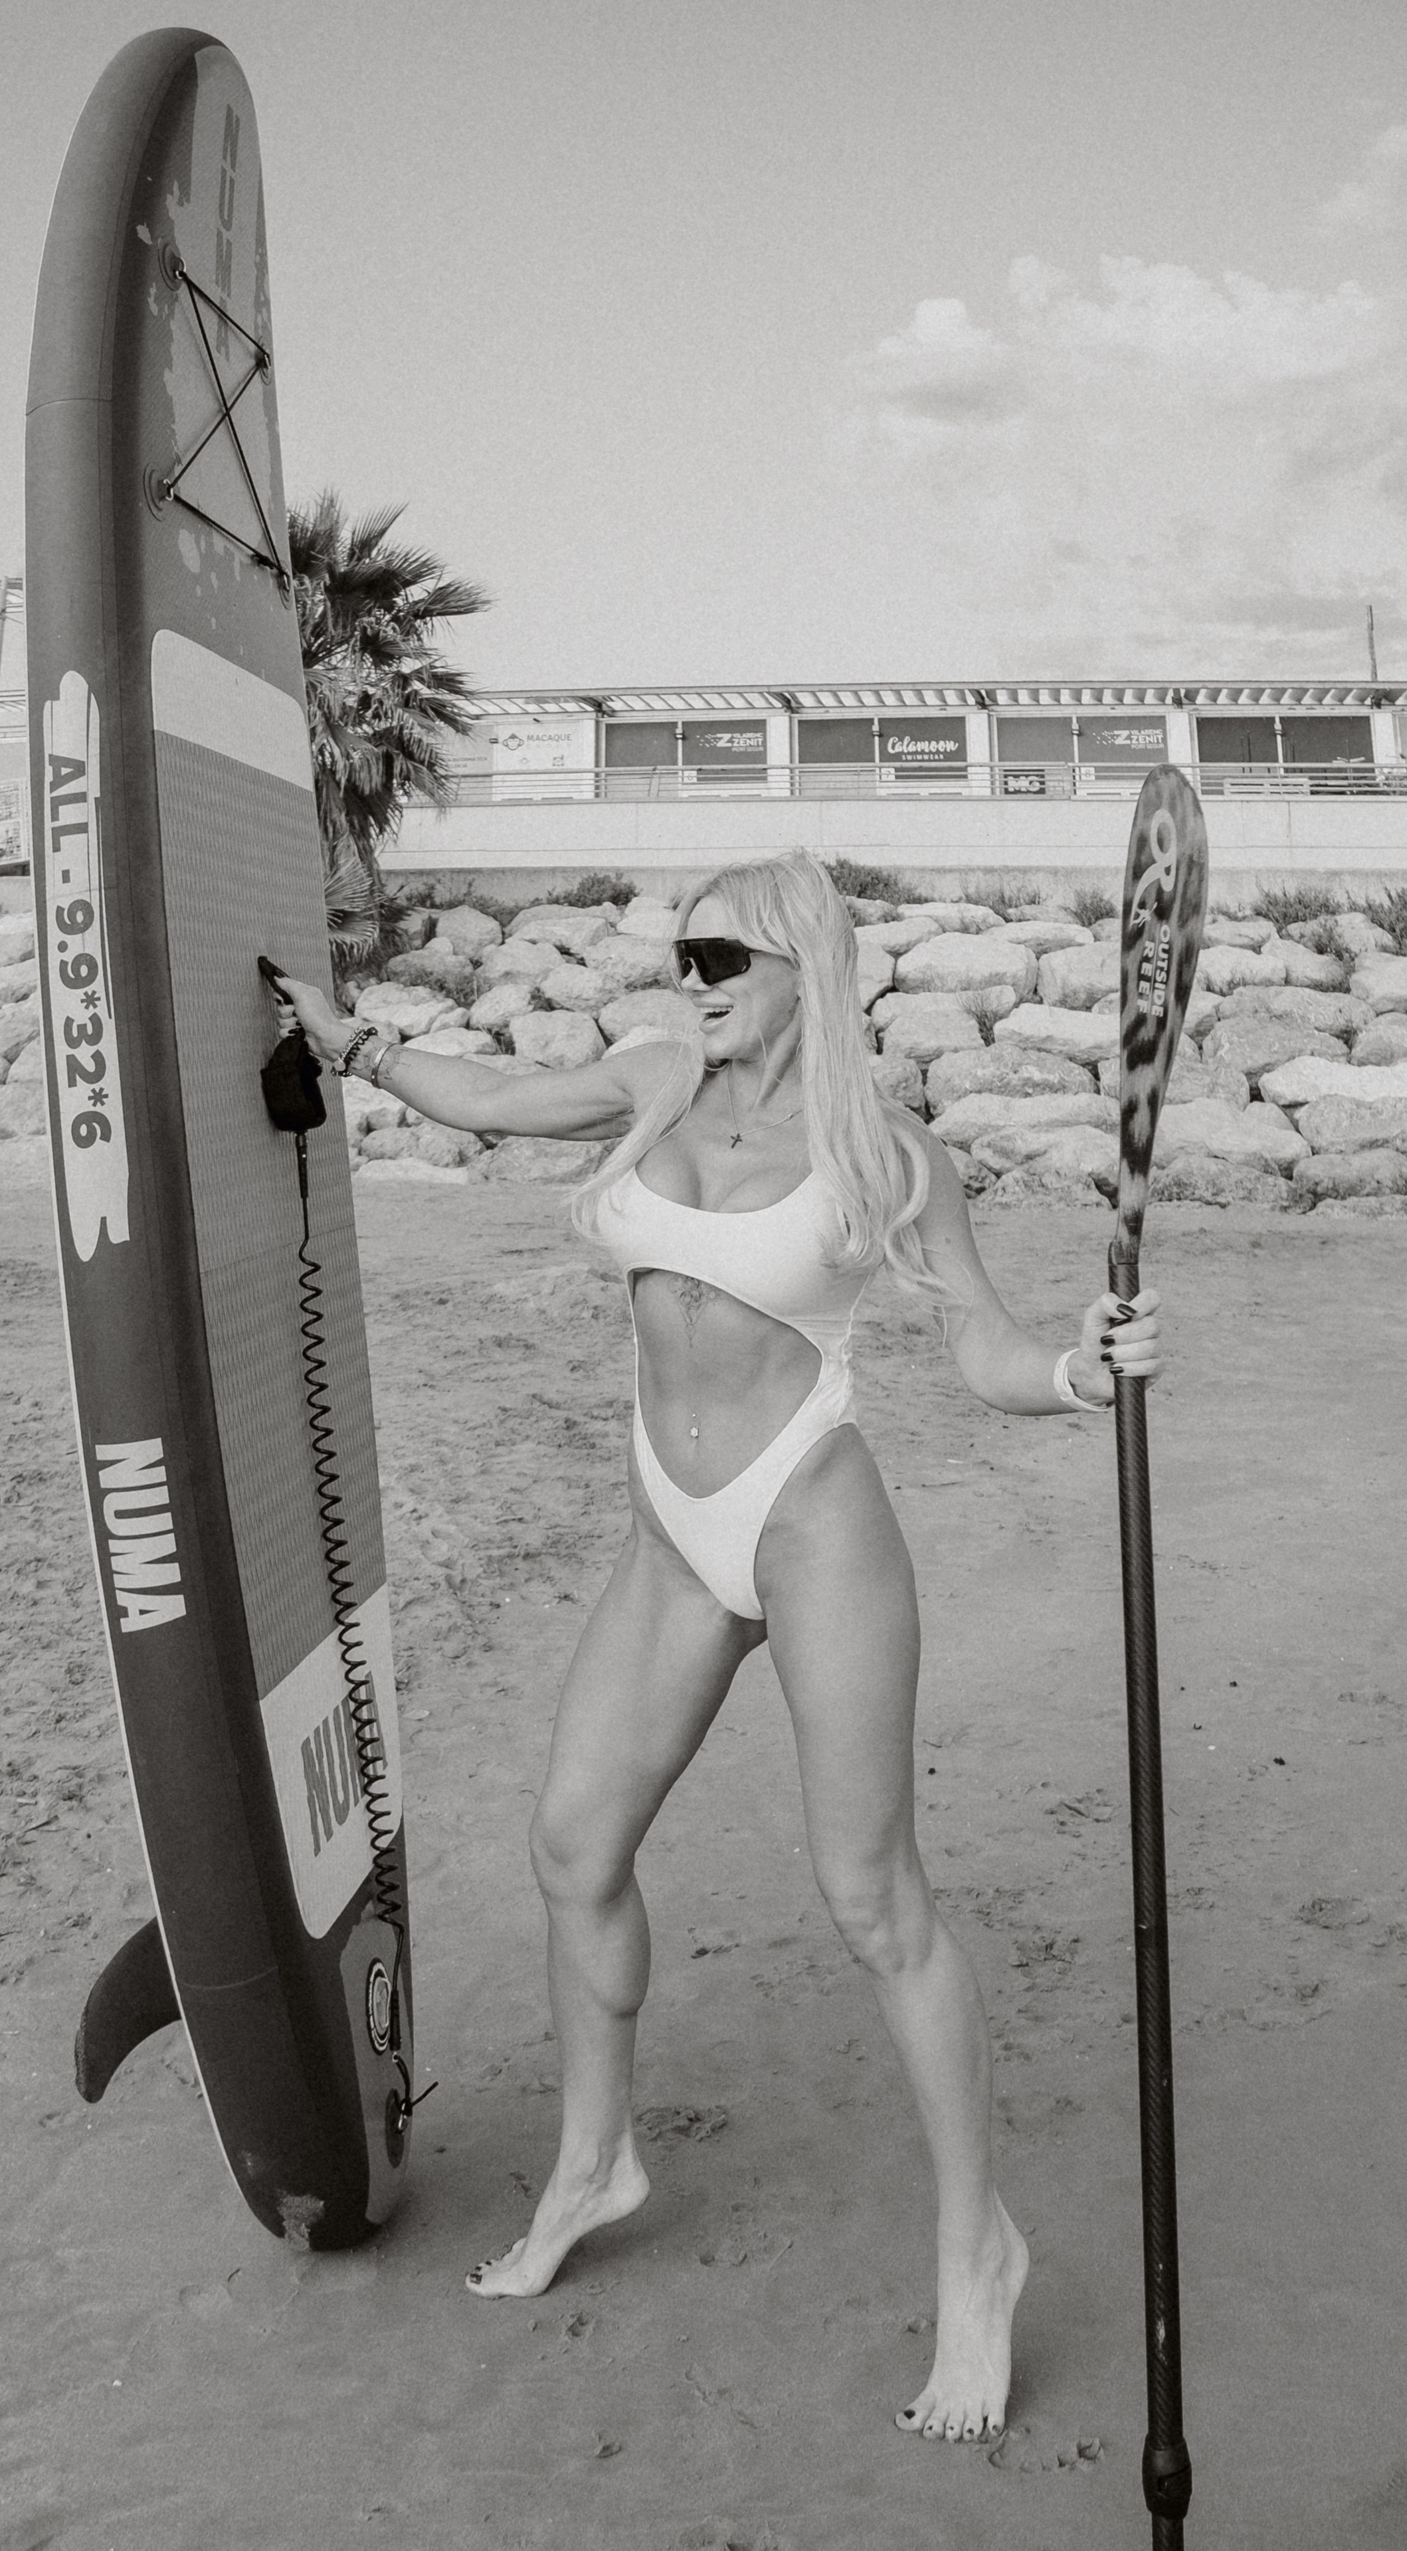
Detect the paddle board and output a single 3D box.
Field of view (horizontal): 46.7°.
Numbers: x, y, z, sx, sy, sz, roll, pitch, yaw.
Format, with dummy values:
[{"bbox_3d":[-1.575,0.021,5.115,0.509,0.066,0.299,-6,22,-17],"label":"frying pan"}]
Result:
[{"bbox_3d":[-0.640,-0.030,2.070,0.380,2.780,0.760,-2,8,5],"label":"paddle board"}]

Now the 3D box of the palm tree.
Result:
[{"bbox_3d":[-5.700,-8.300,25.000,4.500,7.200,4.400,0,4,0],"label":"palm tree"}]

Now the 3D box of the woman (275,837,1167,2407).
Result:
[{"bbox_3d":[0.000,0.415,1.920,1.020,1.730,0.500,2,4,22],"label":"woman"}]

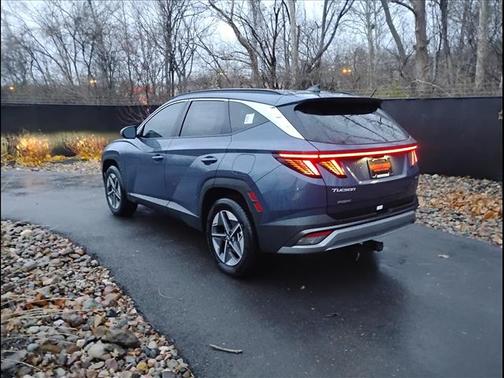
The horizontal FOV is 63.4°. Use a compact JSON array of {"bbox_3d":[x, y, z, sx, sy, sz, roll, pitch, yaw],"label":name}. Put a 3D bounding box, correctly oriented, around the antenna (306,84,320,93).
[{"bbox_3d":[0.572,-0.933,3.801,0.062,0.070,0.170,-11,15,-38],"label":"antenna"}]

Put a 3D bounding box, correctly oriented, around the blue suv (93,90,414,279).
[{"bbox_3d":[-0.367,-0.364,5.143,1.930,1.680,4.640,-11,15,-38],"label":"blue suv"}]

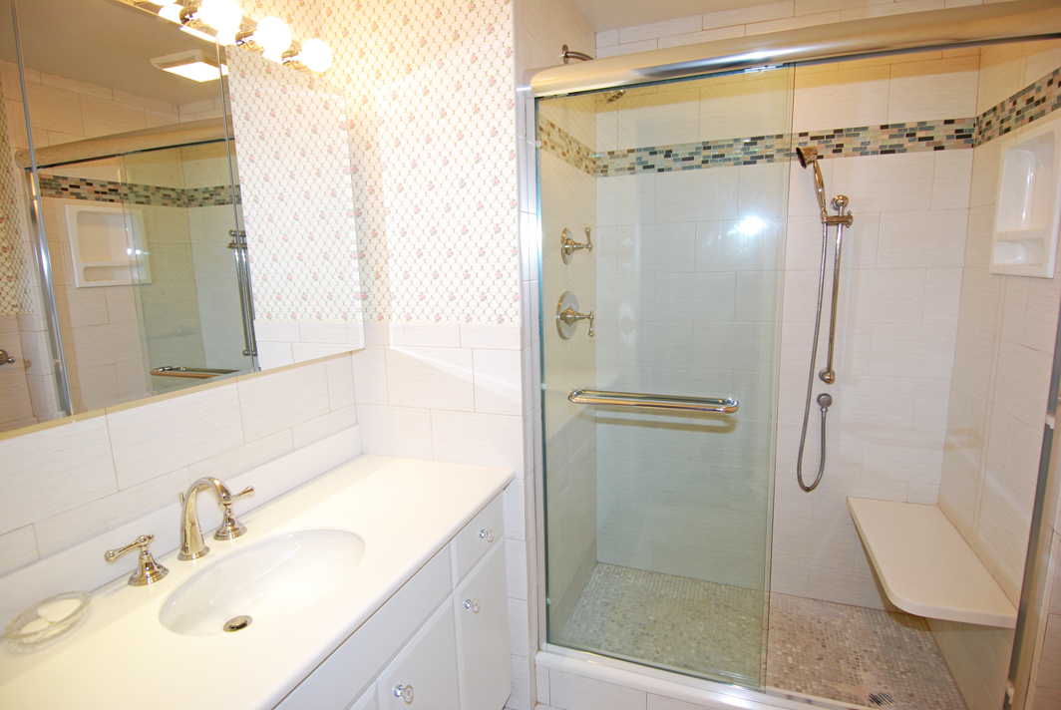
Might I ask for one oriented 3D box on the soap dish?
[{"bbox_3d":[-0.848,0.469,0.939,0.125,0.036,0.126,2,9,20],"label":"soap dish"}]

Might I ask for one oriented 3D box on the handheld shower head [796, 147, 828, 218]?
[{"bbox_3d":[1.032,-0.628,1.936,0.072,0.273,0.080,-11,5,17],"label":"handheld shower head"}]

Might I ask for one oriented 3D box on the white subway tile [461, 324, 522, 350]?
[{"bbox_3d":[-0.122,-0.054,1.608,0.196,0.070,0.010,2,9,20],"label":"white subway tile"}]

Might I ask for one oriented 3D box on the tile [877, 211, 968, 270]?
[{"bbox_3d":[1.411,-0.415,1.922,0.267,0.199,0.010,2,9,20],"label":"tile"}]

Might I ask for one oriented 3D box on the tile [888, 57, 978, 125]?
[{"bbox_3d":[1.396,-0.913,1.846,0.257,0.197,0.010,2,9,20],"label":"tile"}]

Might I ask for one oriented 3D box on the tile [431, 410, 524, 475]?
[{"bbox_3d":[-0.169,0.277,1.679,0.315,0.196,0.010,2,9,20],"label":"tile"}]

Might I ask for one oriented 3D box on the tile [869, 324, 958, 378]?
[{"bbox_3d":[1.419,-0.013,1.984,0.271,0.199,0.010,2,9,20],"label":"tile"}]

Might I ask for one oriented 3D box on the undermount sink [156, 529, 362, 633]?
[{"bbox_3d":[-0.532,0.533,1.115,0.347,0.155,0.407,2,9,20],"label":"undermount sink"}]

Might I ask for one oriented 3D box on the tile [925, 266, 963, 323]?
[{"bbox_3d":[1.492,-0.212,1.925,0.106,0.202,0.010,2,9,20],"label":"tile"}]

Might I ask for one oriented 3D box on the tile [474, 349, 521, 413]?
[{"bbox_3d":[-0.099,0.082,1.621,0.154,0.198,0.010,2,9,20],"label":"tile"}]

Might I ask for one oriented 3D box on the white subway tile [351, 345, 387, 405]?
[{"bbox_3d":[-0.535,0.068,1.782,0.129,0.198,0.010,2,9,20],"label":"white subway tile"}]

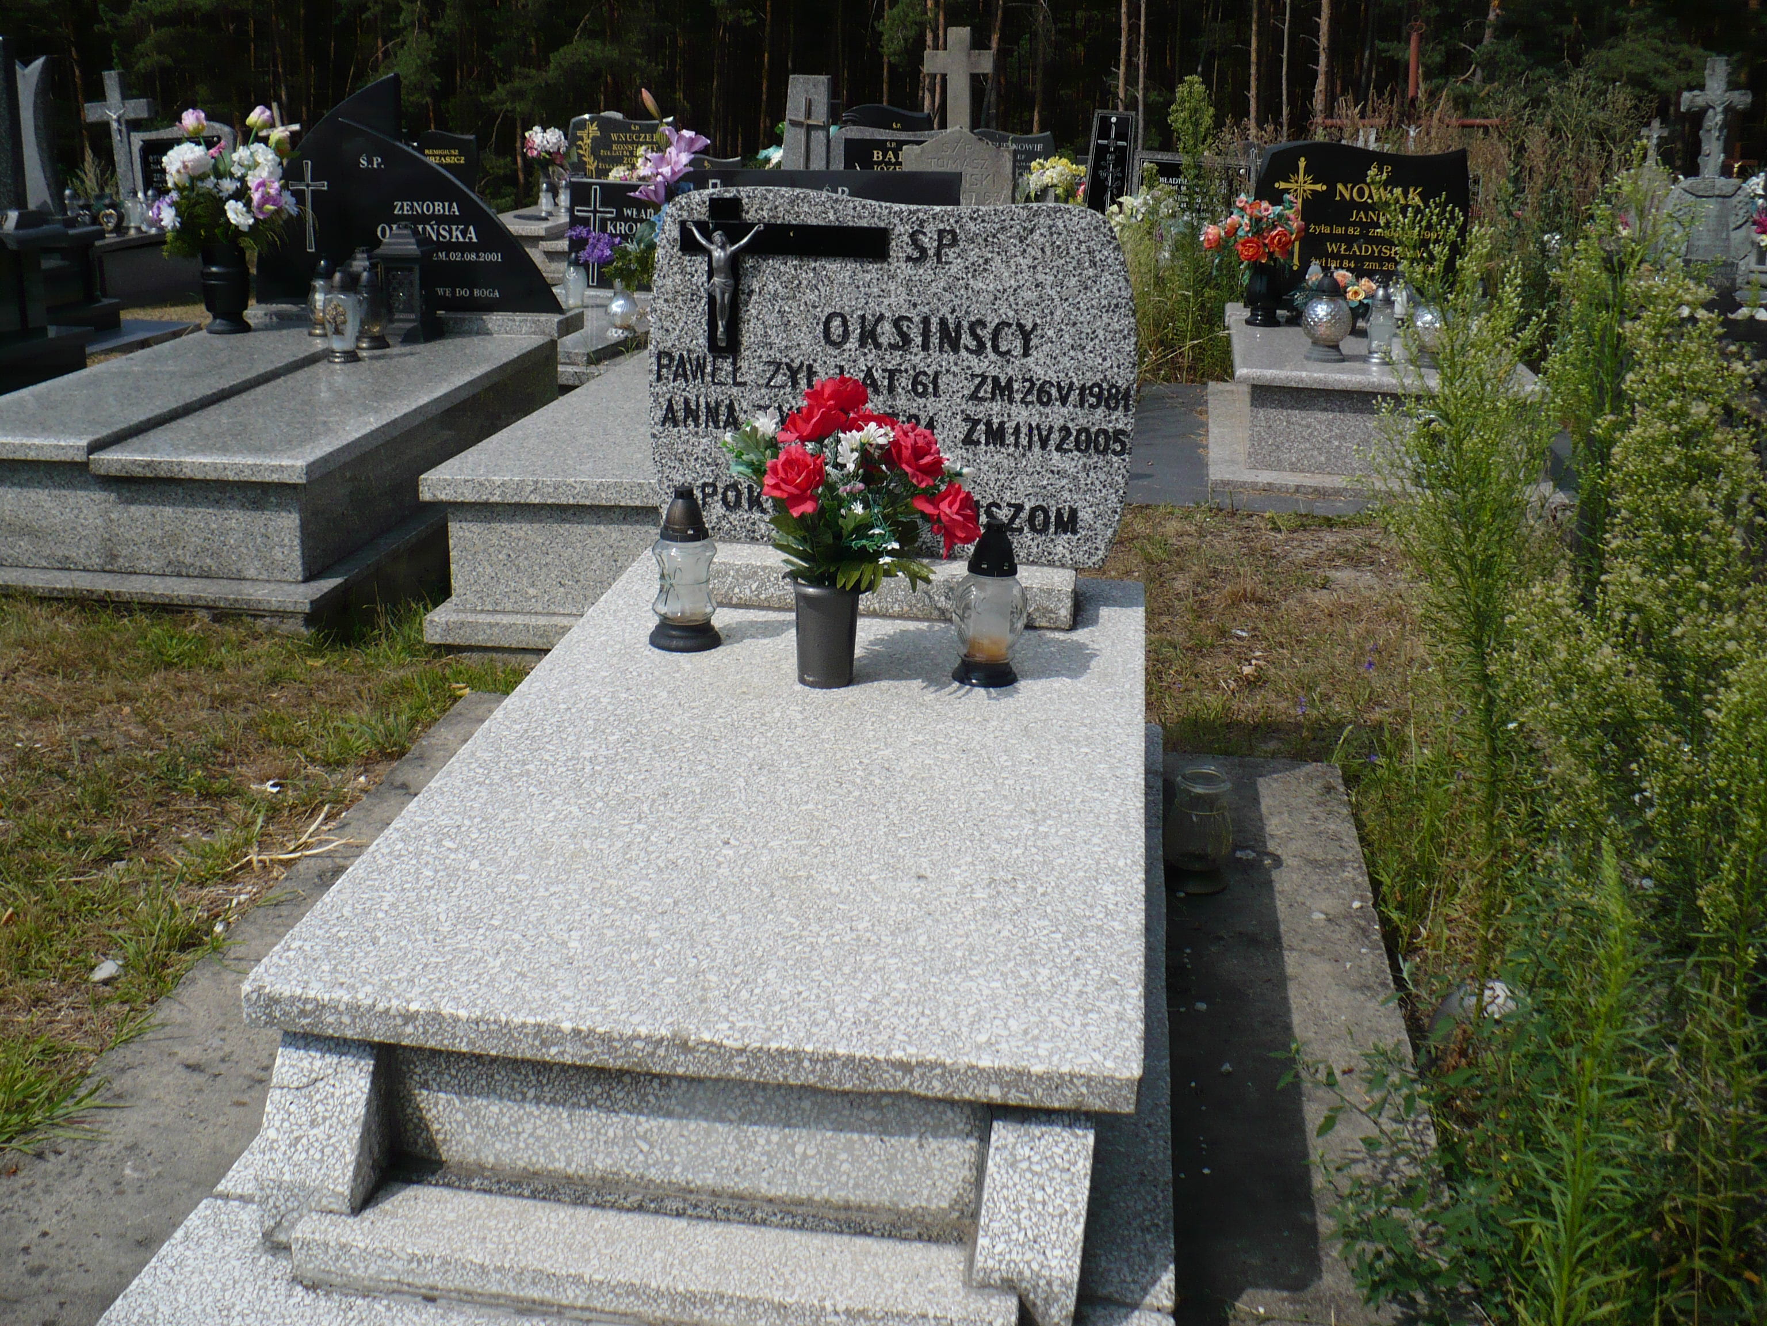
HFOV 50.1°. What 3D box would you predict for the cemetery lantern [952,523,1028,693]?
[{"bbox_3d":[0.179,-0.107,3.131,0.123,0.268,0.123,3,18,7],"label":"cemetery lantern"}]

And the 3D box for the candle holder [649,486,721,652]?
[{"bbox_3d":[-0.345,-0.167,3.268,0.124,0.273,0.124,3,18,7],"label":"candle holder"}]

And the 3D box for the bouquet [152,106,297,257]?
[{"bbox_3d":[-2.136,-1.559,6.120,0.430,0.460,0.360,4,18,10],"label":"bouquet"}]

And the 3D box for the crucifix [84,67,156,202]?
[{"bbox_3d":[-3.833,-2.609,9.460,0.332,0.676,0.071,1,18,8],"label":"crucifix"}]

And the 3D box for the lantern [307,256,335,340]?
[{"bbox_3d":[-1.833,-1.204,6.178,0.100,0.253,0.100,4,19,7],"label":"lantern"}]

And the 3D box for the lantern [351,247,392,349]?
[{"bbox_3d":[-1.681,-1.190,6.200,0.128,0.310,0.128,4,18,10],"label":"lantern"}]

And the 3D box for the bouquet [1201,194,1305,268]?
[{"bbox_3d":[1.314,-1.530,6.720,0.360,0.270,0.310,3,18,9],"label":"bouquet"}]

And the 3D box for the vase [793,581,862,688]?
[{"bbox_3d":[-0.088,-0.045,2.984,0.104,0.160,0.104,2,19,-1],"label":"vase"}]

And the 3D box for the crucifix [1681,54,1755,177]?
[{"bbox_3d":[4.635,-3.027,10.500,0.360,0.660,0.120,3,18,8],"label":"crucifix"}]

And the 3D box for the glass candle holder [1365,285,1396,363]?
[{"bbox_3d":[1.607,-1.089,6.061,0.096,0.230,0.096,4,19,7],"label":"glass candle holder"}]

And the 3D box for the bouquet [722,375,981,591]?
[{"bbox_3d":[-0.045,-0.270,2.900,0.388,0.332,0.316,4,19,6],"label":"bouquet"}]

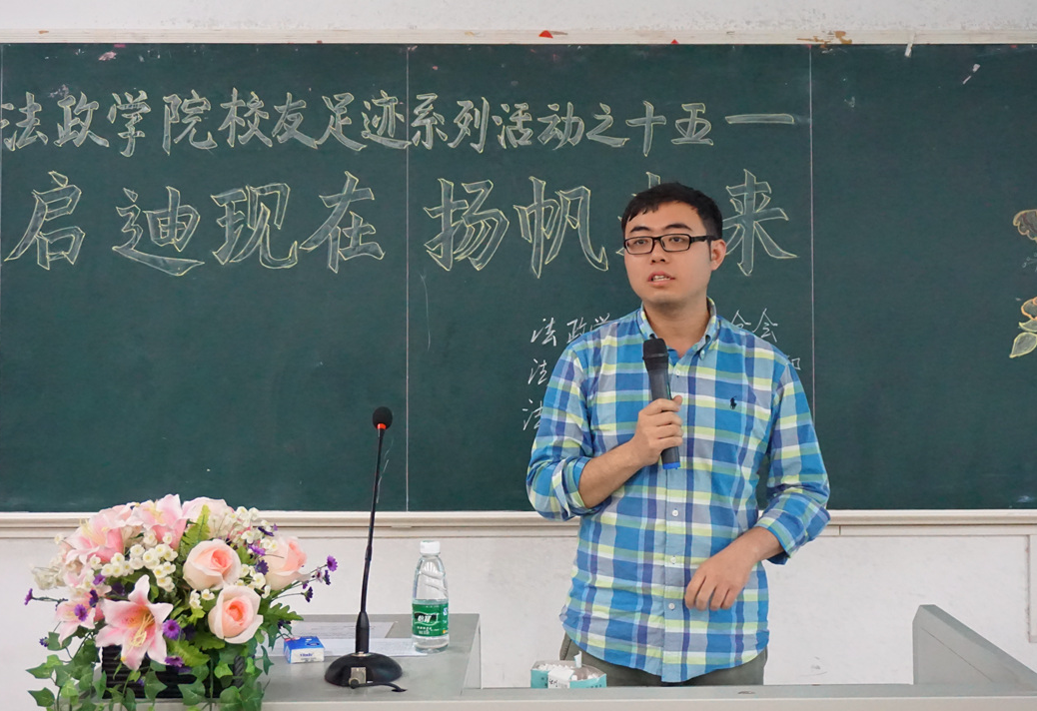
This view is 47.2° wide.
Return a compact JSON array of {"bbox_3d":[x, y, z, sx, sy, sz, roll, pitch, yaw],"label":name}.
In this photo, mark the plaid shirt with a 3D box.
[{"bbox_3d":[0.308,0.250,2.270,0.560,0.720,0.350,-1,-2,13],"label":"plaid shirt"}]

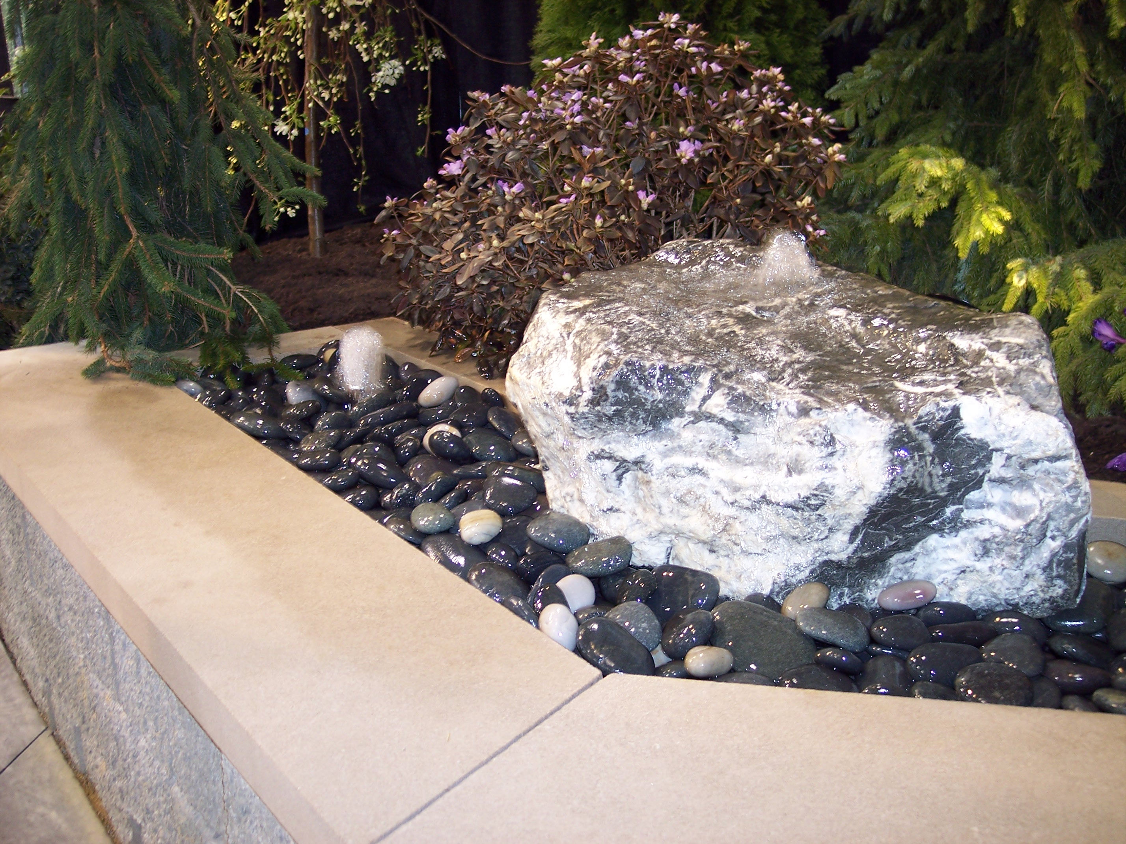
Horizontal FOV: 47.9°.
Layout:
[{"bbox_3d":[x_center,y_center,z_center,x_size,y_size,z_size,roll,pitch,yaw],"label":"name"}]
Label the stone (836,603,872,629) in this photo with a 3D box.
[{"bbox_3d":[0.423,0.290,1.848,0.061,0.041,0.080,0,17,4],"label":"stone"}]

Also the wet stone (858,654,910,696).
[{"bbox_3d":[0.418,0.336,1.651,0.066,0.041,0.095,6,34,17],"label":"wet stone"}]

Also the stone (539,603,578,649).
[{"bbox_3d":[-0.005,0.253,1.556,0.050,0.040,0.062,-25,69,-19],"label":"stone"}]

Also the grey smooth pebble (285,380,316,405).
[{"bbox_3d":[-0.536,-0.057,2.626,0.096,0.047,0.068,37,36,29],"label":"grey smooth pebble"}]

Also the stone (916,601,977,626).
[{"bbox_3d":[0.562,0.283,1.863,0.093,0.037,0.059,6,19,-1],"label":"stone"}]

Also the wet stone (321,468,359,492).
[{"bbox_3d":[-0.409,0.105,2.325,0.073,0.035,0.053,-20,29,-29],"label":"wet stone"}]

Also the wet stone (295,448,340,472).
[{"bbox_3d":[-0.470,0.072,2.432,0.083,0.039,0.060,-9,23,-15],"label":"wet stone"}]

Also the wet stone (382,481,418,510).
[{"bbox_3d":[-0.305,0.138,2.381,0.059,0.035,0.092,1,25,27],"label":"wet stone"}]

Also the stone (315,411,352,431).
[{"bbox_3d":[-0.443,0.001,2.452,0.076,0.043,0.059,-19,26,-13],"label":"stone"}]

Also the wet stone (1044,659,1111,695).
[{"bbox_3d":[0.636,0.315,1.566,0.080,0.037,0.057,5,18,7],"label":"wet stone"}]

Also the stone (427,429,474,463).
[{"bbox_3d":[-0.203,0.044,2.296,0.092,0.043,0.065,28,26,17],"label":"stone"}]

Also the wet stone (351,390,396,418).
[{"bbox_3d":[-0.377,-0.034,2.536,0.100,0.045,0.058,-25,21,-14],"label":"wet stone"}]

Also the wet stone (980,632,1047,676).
[{"bbox_3d":[0.534,0.277,1.508,0.074,0.039,0.059,5,37,21],"label":"wet stone"}]

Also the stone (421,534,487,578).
[{"bbox_3d":[-0.170,0.209,1.970,0.123,0.055,0.081,32,30,27],"label":"stone"}]

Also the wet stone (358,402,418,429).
[{"bbox_3d":[-0.372,-0.014,2.703,0.138,0.043,0.075,-21,11,-12],"label":"wet stone"}]

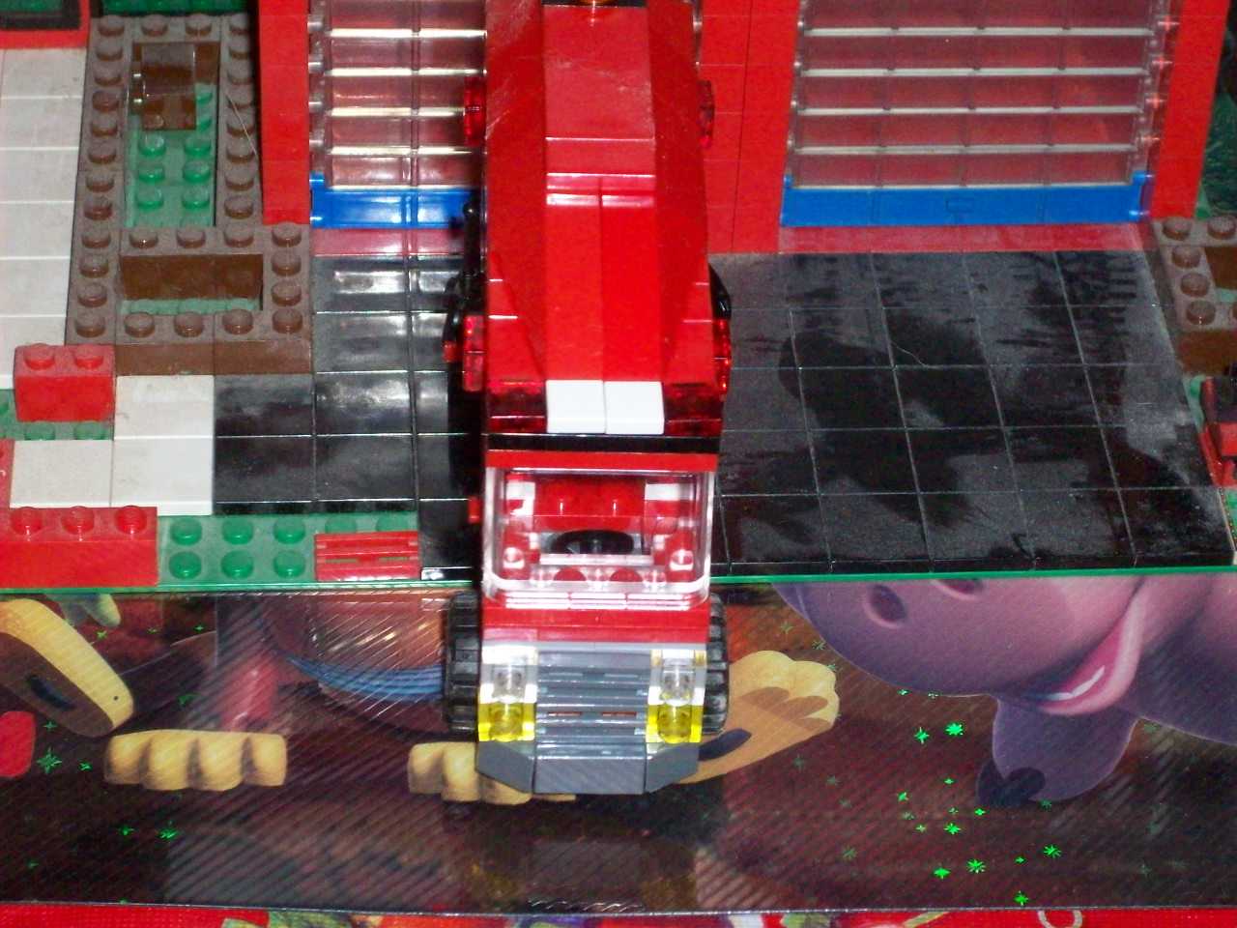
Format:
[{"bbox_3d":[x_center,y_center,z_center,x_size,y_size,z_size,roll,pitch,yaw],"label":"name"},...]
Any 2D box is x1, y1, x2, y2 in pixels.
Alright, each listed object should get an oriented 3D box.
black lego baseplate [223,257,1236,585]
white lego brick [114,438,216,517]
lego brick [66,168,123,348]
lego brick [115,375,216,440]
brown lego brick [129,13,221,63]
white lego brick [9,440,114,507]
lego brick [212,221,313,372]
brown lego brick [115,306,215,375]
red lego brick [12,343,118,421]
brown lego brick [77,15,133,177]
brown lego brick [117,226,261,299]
[{"bbox_3d":[0.014,-0.009,0.649,0.160,0.003,0.080,-1,40,-4],"label":"black lego baseplate"},{"bbox_3d":[-0.072,0.002,0.630,0.016,0.003,0.016,-1,40,-4],"label":"white lego brick"},{"bbox_3d":[-0.087,-0.032,0.663,0.008,0.011,0.048,-1,40,-4],"label":"lego brick"},{"bbox_3d":[-0.073,-0.008,0.642,0.016,0.003,0.016,-1,40,-4],"label":"lego brick"},{"bbox_3d":[-0.080,-0.075,0.716,0.016,0.011,0.008,-1,40,-4],"label":"brown lego brick"},{"bbox_3d":[-0.088,0.002,0.629,0.016,0.003,0.016,-1,40,-4],"label":"white lego brick"},{"bbox_3d":[-0.059,-0.027,0.659,0.016,0.011,0.032,-1,40,-4],"label":"lego brick"},{"bbox_3d":[-0.074,-0.019,0.649,0.016,0.011,0.008,-1,40,-4],"label":"brown lego brick"},{"bbox_3d":[-0.089,-0.014,0.641,0.016,0.011,0.008,-1,40,-4],"label":"red lego brick"},{"bbox_3d":[-0.090,-0.062,0.700,0.008,0.011,0.048,-1,40,-4],"label":"brown lego brick"},{"bbox_3d":[-0.072,-0.034,0.667,0.024,0.011,0.008,-1,40,-4],"label":"brown lego brick"}]

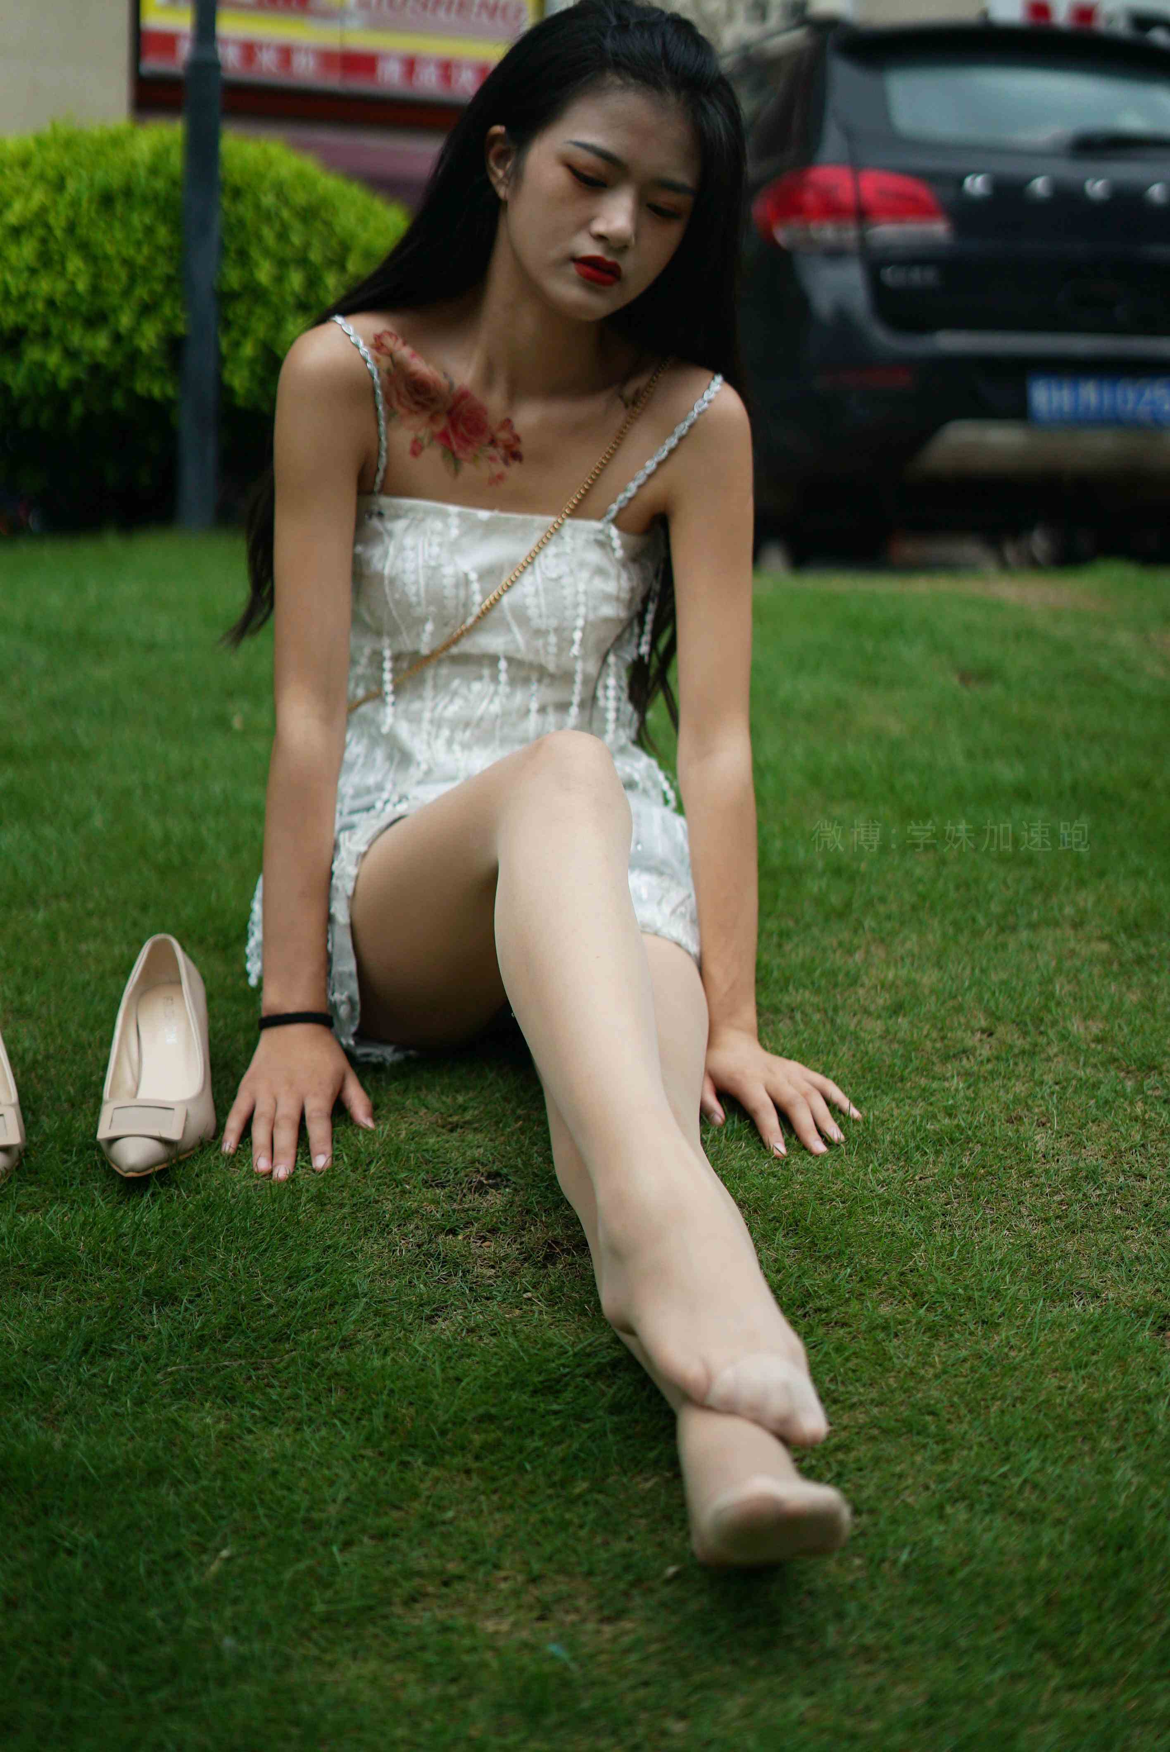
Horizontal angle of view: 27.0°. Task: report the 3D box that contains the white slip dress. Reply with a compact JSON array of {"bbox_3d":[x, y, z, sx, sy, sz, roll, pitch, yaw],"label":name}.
[{"bbox_3d":[-0.079,-0.148,2.063,0.390,0.595,0.370,2,12,0],"label":"white slip dress"}]

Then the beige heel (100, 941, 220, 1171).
[{"bbox_3d":[-0.311,0.135,1.810,0.079,0.125,0.228,1,12,-5],"label":"beige heel"}]

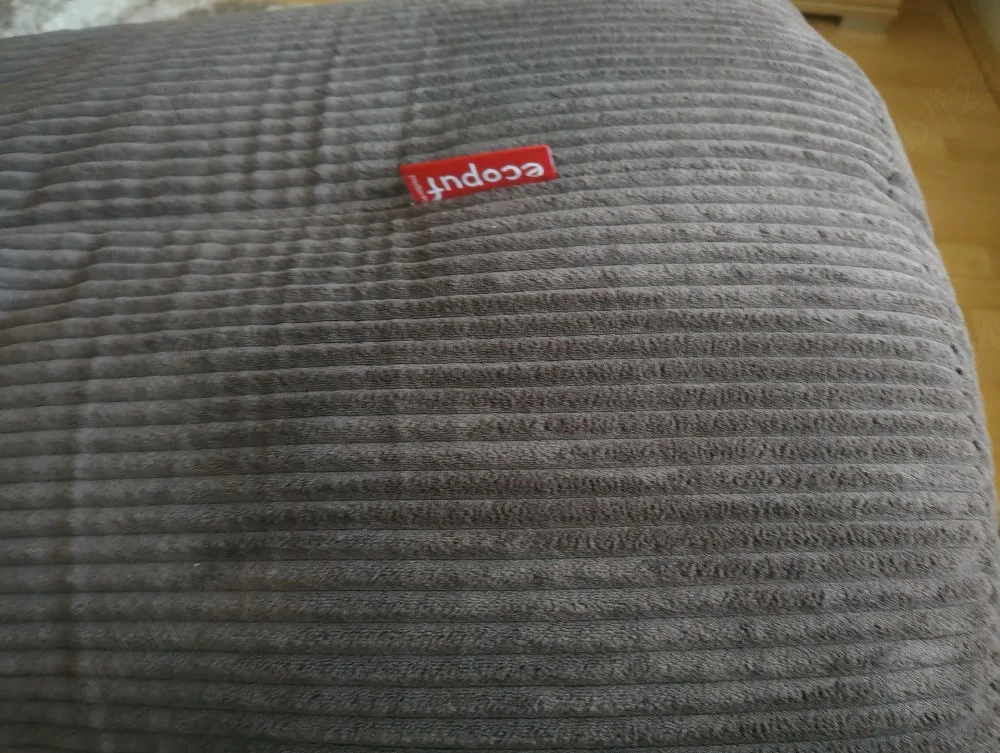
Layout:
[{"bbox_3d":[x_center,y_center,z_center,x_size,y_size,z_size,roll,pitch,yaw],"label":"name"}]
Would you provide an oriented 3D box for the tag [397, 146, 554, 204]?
[{"bbox_3d":[-0.009,-0.091,0.310,0.067,0.003,0.022,-12,64,-10],"label":"tag"}]

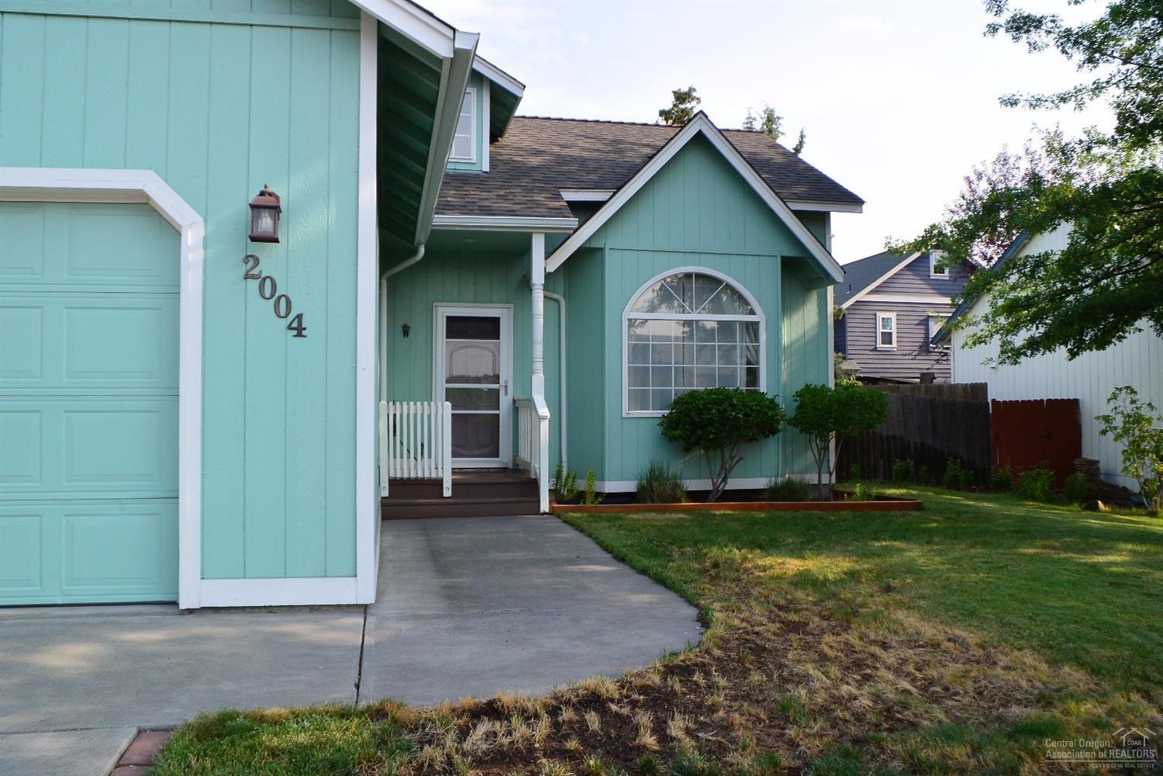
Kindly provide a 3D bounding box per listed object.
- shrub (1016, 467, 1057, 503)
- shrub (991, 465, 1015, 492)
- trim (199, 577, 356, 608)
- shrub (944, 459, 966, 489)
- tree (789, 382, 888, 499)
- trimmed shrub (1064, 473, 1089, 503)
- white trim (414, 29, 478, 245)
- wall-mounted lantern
[{"bbox_3d":[7.917,1.663,15.200,0.660,0.580,0.620,0,-1,-13],"label":"shrub"},{"bbox_3d":[7.637,1.630,15.800,0.430,0.480,0.420,0,-1,-13],"label":"shrub"},{"bbox_3d":[-1.528,1.028,4.393,0.760,0.142,0.025,0,-1,-13],"label":"trim"},{"bbox_3d":[6.722,1.546,15.700,0.400,0.530,0.400,0,-1,-13],"label":"shrub"},{"bbox_3d":[3.090,0.624,10.500,1.120,1.440,1.080,0,-1,-13],"label":"tree"},{"bbox_3d":[8.452,1.708,14.900,0.440,0.490,0.430,0,-1,-13],"label":"trimmed shrub"},{"bbox_3d":[-1.144,-1.693,6.873,0.160,0.140,5.100,0,-1,-13],"label":"white trim"},{"bbox_3d":[-1.567,-0.865,4.322,0.150,0.287,0.190,0,-1,-13],"label":"wall-mounted lantern"}]

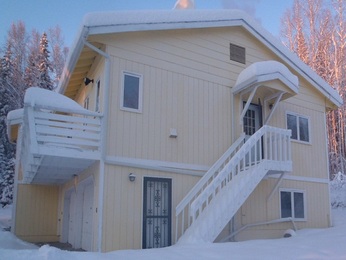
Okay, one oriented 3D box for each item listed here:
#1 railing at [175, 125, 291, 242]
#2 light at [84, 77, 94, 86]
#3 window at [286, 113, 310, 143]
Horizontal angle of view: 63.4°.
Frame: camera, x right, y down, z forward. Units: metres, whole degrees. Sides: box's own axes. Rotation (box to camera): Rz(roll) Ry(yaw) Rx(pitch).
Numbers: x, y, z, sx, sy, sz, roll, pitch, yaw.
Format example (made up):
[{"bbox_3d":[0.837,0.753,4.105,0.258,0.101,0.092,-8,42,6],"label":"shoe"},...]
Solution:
[{"bbox_3d":[2.111,1.682,9.229,4.400,3.850,1.080,9,-17,-27],"label":"railing"},{"bbox_3d":[-3.073,-1.781,10.246,0.280,0.270,0.250,9,-17,-27],"label":"light"},{"bbox_3d":[5.495,-0.087,12.176,1.536,1.284,0.100,9,-17,-27],"label":"window"}]

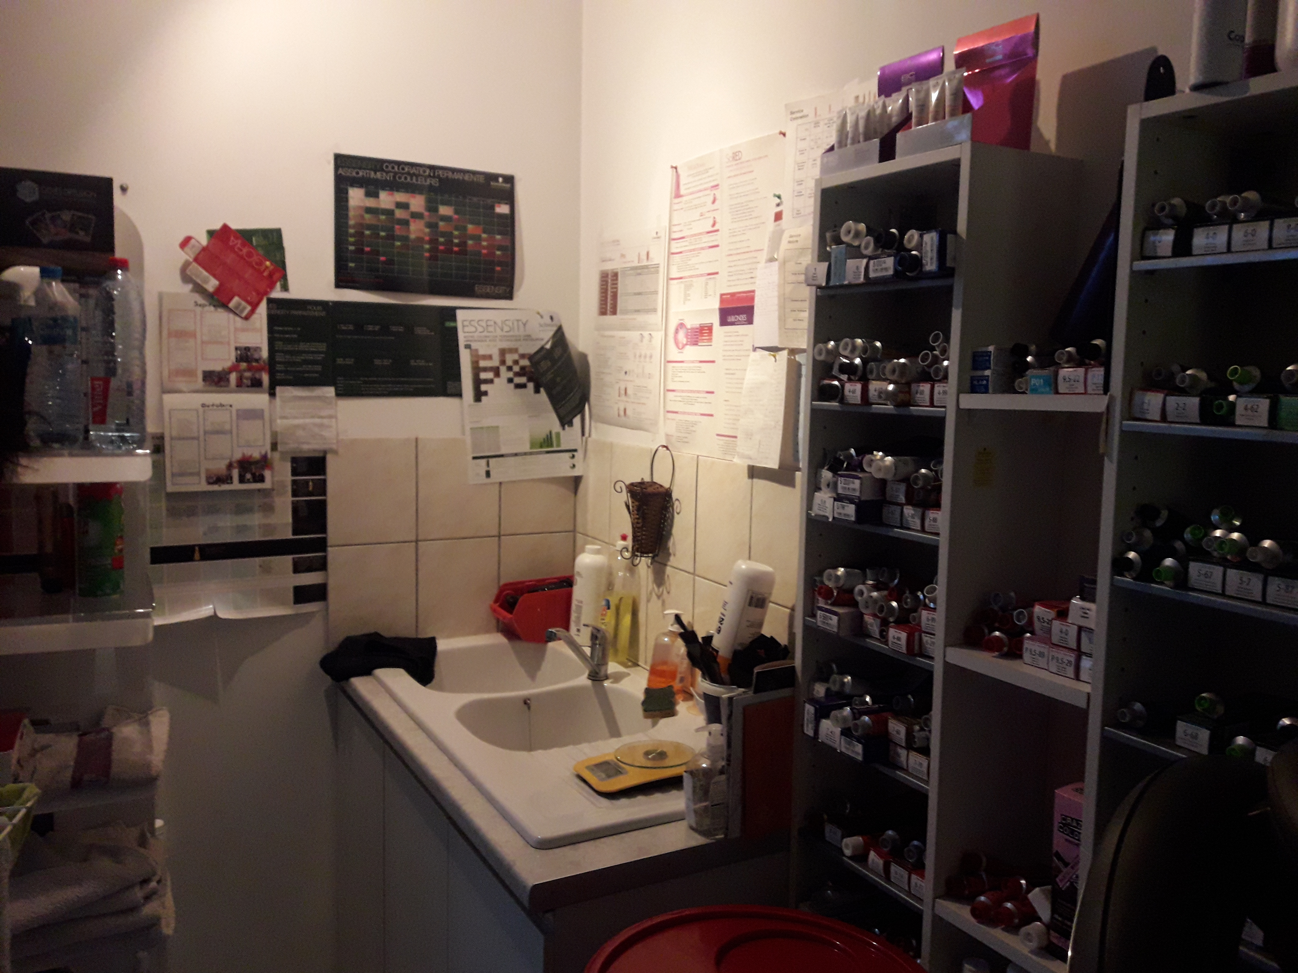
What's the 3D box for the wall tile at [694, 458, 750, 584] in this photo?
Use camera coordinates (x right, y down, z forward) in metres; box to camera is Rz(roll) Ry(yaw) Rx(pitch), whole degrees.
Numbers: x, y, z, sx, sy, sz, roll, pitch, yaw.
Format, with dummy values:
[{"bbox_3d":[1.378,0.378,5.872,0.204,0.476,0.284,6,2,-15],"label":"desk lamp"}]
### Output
[{"bbox_3d":[0.146,0.070,2.037,0.012,0.243,0.205,-2,7,-27],"label":"wall tile"}]

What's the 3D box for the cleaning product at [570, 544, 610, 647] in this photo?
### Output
[{"bbox_3d":[-0.139,0.260,2.498,0.081,0.232,0.081,1,6,0],"label":"cleaning product"}]

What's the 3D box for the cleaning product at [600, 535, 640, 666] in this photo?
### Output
[{"bbox_3d":[-0.067,0.255,2.371,0.060,0.297,0.085,-2,7,-27],"label":"cleaning product"}]

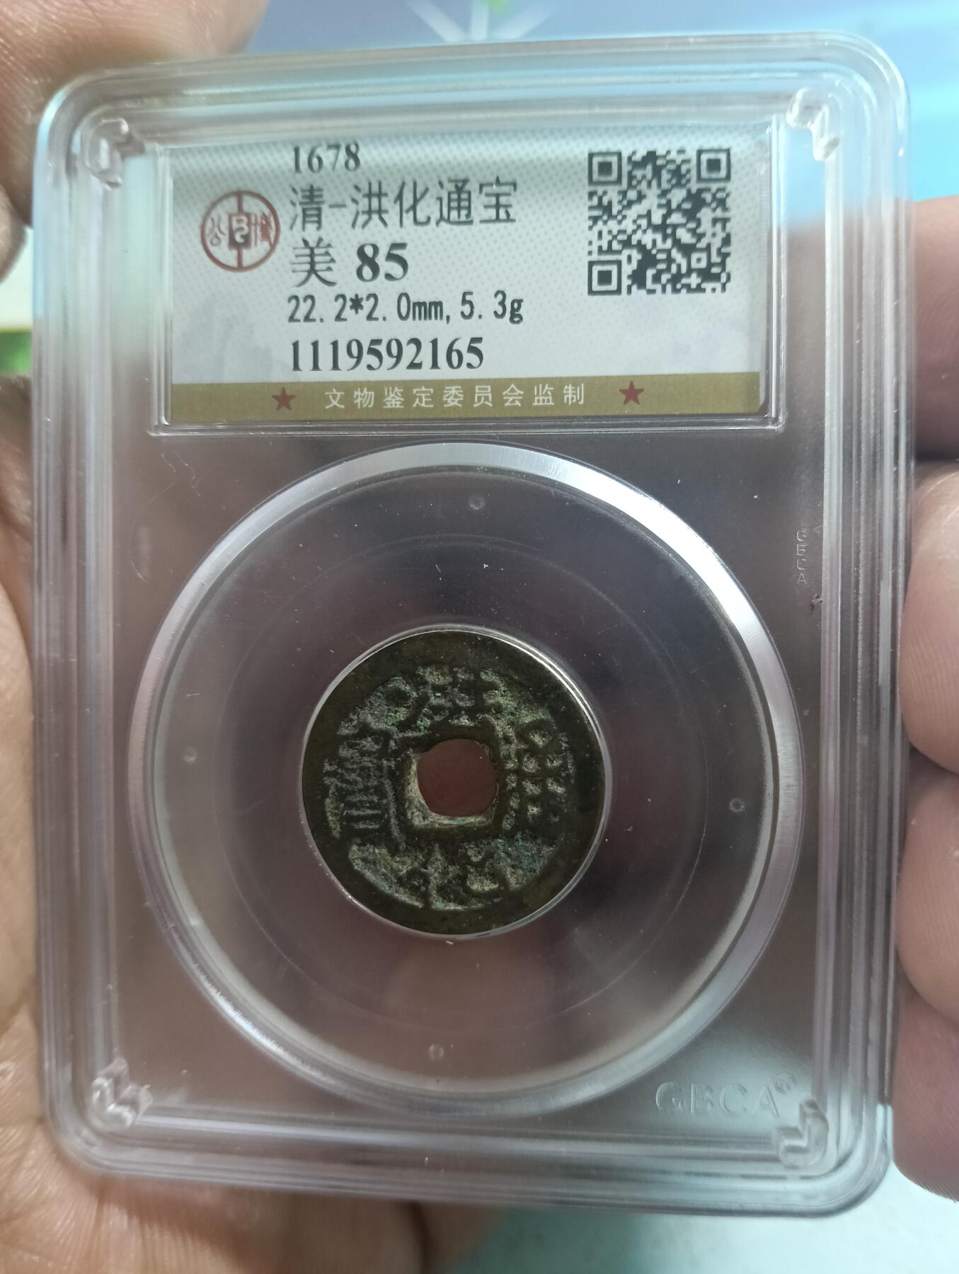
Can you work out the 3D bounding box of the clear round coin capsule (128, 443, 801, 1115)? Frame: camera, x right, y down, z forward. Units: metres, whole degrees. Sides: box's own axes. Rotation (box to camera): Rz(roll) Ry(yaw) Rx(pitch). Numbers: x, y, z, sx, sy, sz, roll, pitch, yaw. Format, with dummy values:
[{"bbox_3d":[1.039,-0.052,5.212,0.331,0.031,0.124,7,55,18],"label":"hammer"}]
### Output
[{"bbox_3d":[-0.001,0.010,0.074,0.048,0.048,0.006,0,2,6],"label":"clear round coin capsule"}]

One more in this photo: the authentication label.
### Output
[{"bbox_3d":[-0.001,-0.026,0.071,0.043,0.021,0.001,1,3,5],"label":"authentication label"}]

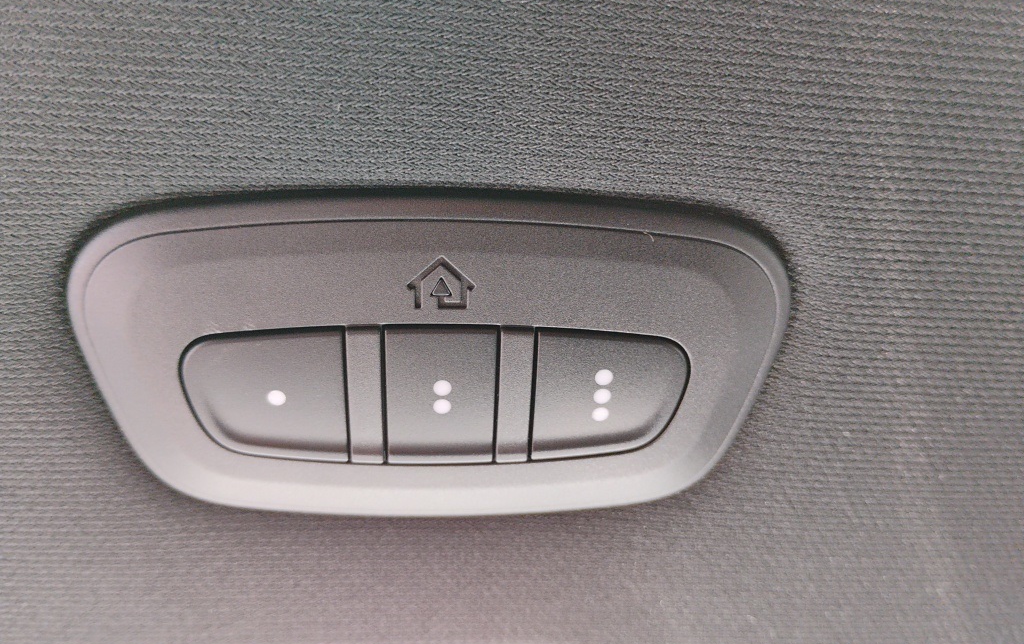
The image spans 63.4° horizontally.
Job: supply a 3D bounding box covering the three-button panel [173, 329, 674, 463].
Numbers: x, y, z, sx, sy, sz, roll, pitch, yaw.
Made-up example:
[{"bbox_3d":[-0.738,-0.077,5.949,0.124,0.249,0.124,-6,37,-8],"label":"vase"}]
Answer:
[{"bbox_3d":[-0.008,0.008,0.091,0.055,0.006,0.018,0,-64,-5],"label":"three-button panel"}]

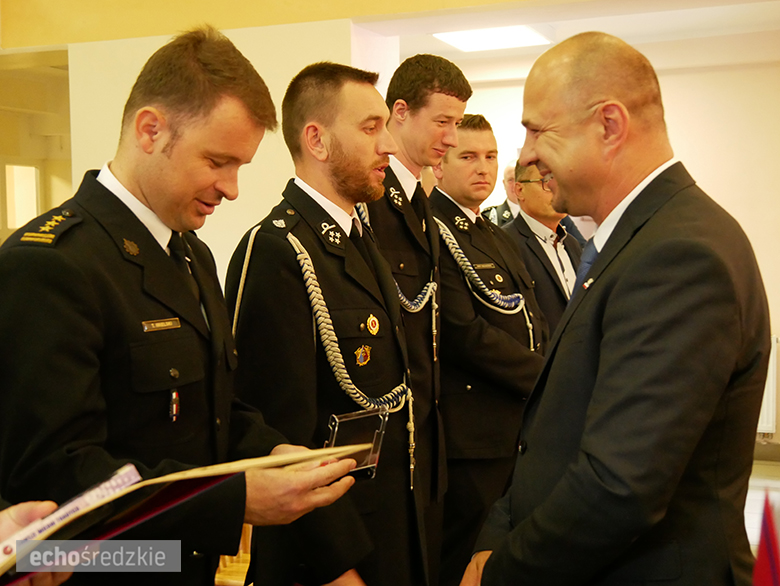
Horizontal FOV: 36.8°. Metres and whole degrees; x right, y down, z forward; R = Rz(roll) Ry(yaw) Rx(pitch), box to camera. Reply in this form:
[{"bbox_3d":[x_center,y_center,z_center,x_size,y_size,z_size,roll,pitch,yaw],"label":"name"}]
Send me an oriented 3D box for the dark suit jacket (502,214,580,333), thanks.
[{"bbox_3d":[0.490,0.110,3.770,0.310,0.750,0.530,3,5,43],"label":"dark suit jacket"}]

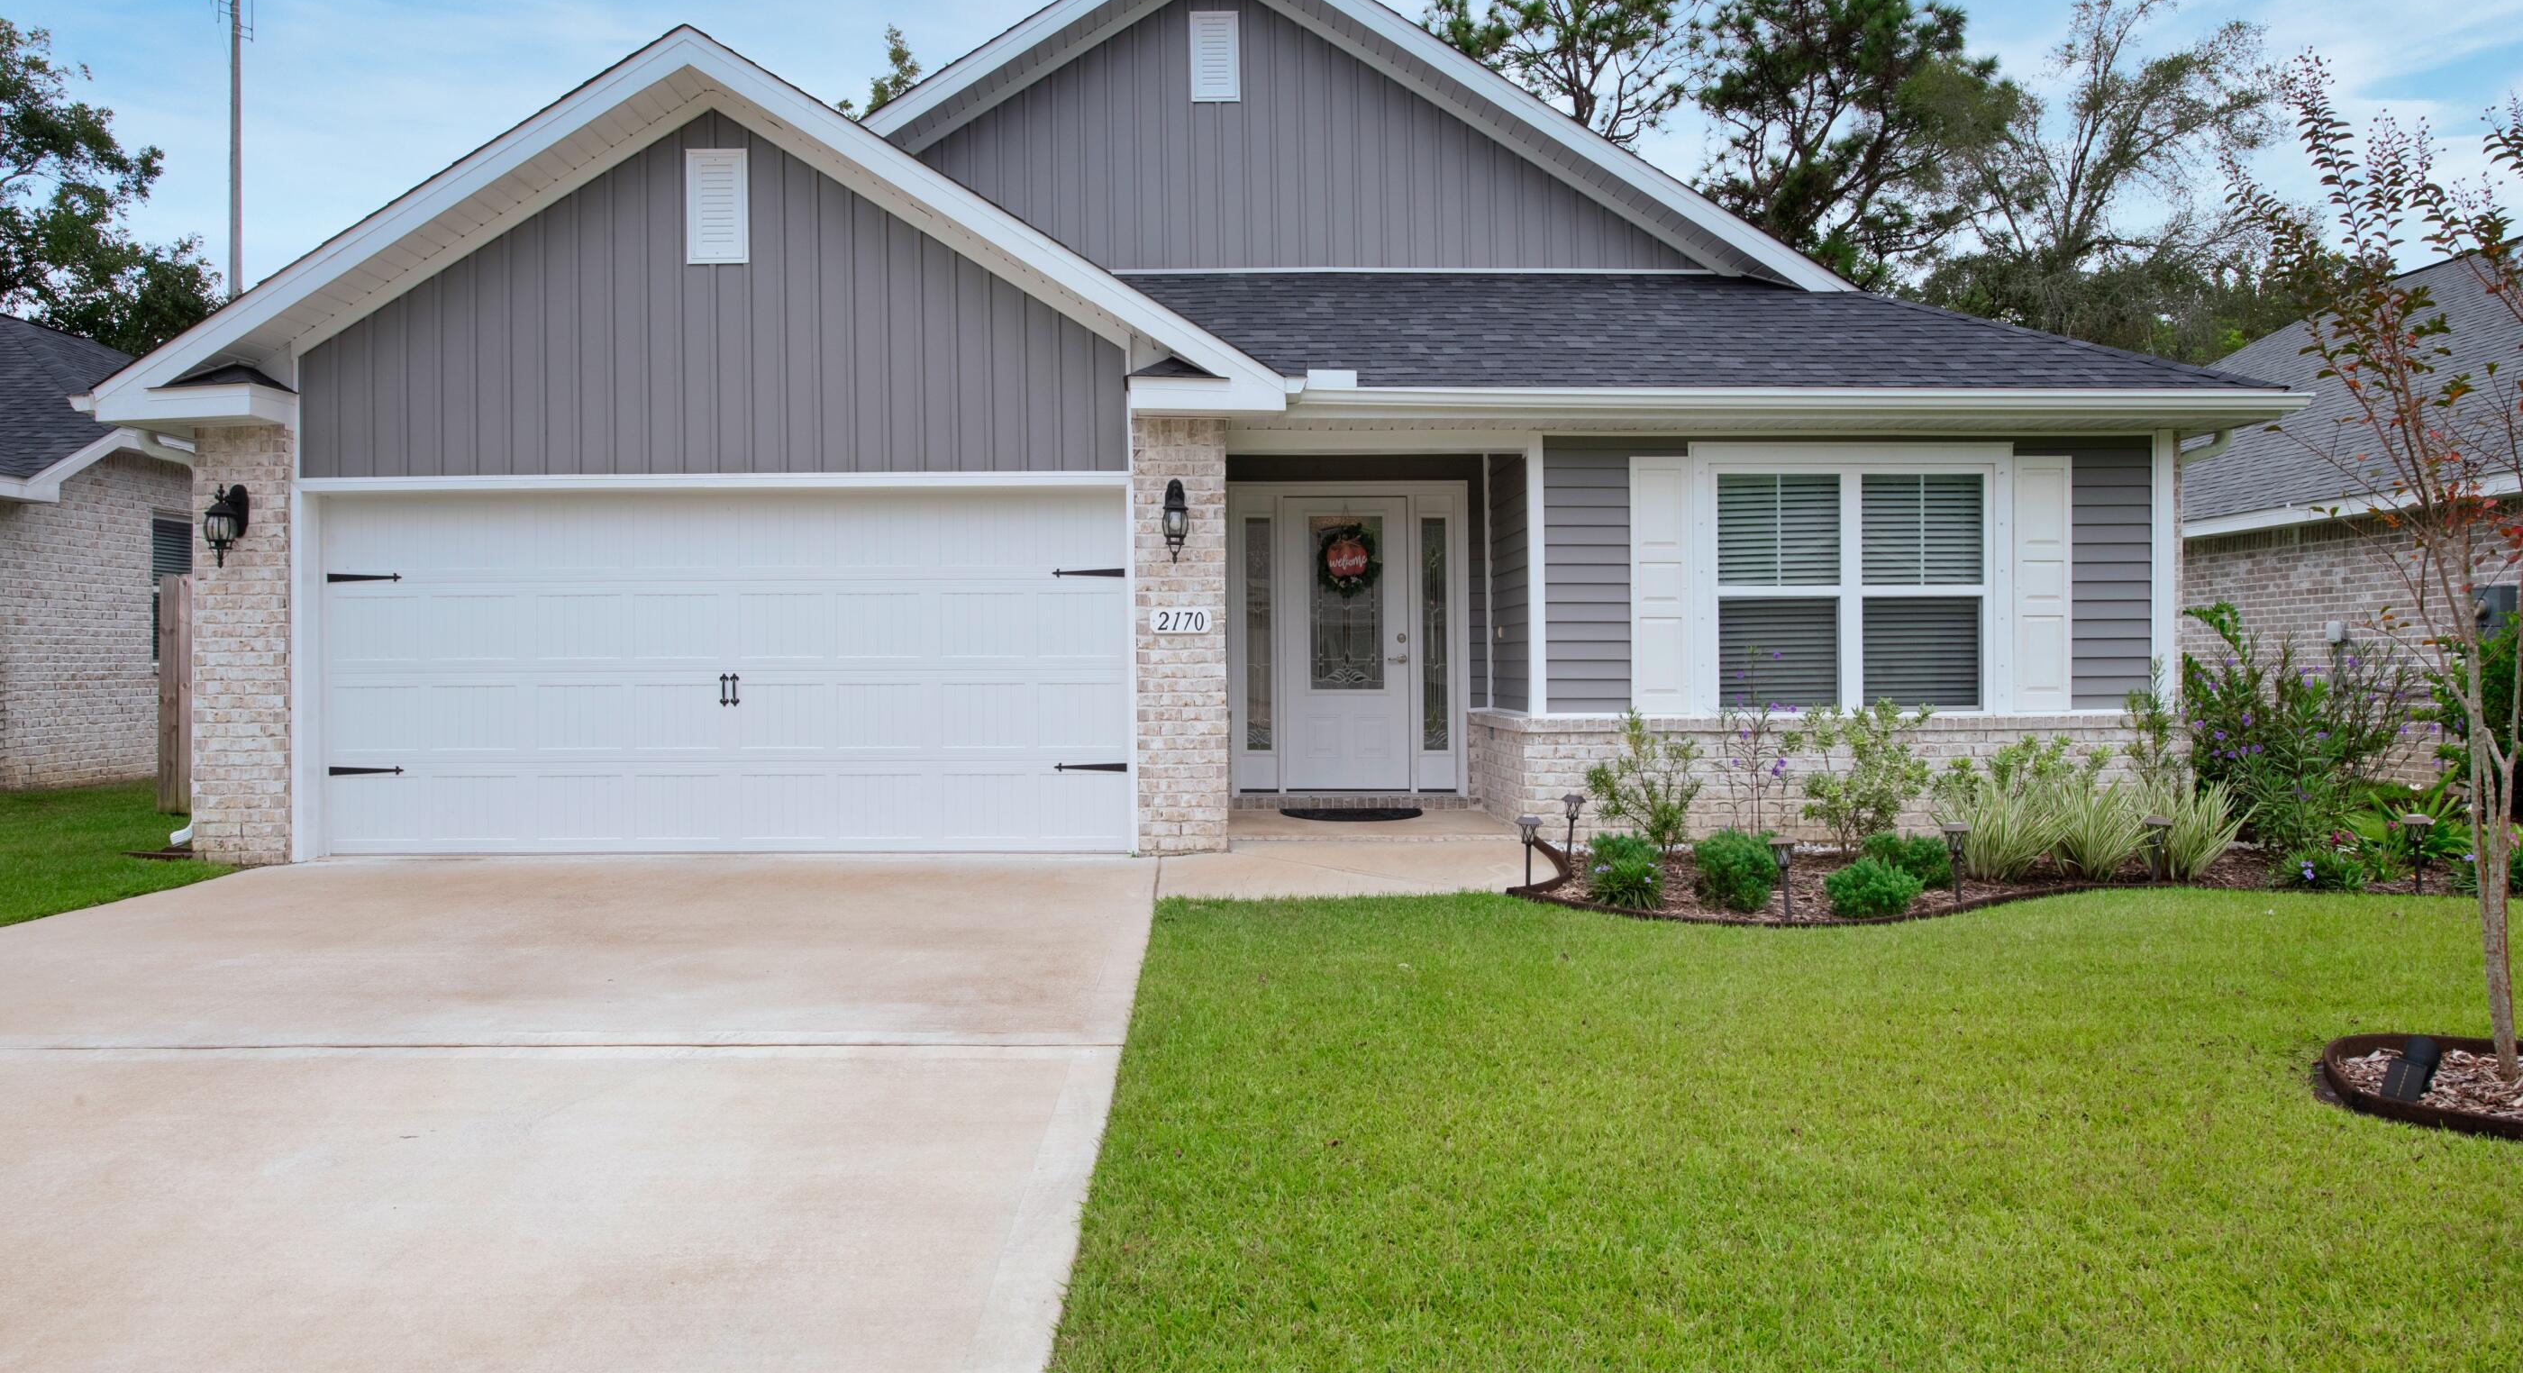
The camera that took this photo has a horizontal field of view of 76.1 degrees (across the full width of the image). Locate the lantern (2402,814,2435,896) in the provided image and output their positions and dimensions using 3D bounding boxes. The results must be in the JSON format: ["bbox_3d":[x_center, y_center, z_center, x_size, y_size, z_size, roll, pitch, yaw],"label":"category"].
[{"bbox_3d":[5.743,0.832,8.000,0.130,0.410,0.130,0,0,0],"label":"lantern"}]

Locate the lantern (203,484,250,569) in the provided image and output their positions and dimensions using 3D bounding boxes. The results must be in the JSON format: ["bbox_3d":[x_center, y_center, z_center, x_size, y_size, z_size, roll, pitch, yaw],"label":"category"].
[{"bbox_3d":[-6.005,-0.926,9.340,0.160,0.485,0.270,0,0,0],"label":"lantern"}]

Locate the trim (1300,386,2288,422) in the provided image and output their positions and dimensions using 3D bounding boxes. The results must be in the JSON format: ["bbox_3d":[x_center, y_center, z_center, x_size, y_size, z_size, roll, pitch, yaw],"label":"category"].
[{"bbox_3d":[3.183,-1.671,9.550,6.050,0.200,0.150,0,0,0],"label":"trim"}]

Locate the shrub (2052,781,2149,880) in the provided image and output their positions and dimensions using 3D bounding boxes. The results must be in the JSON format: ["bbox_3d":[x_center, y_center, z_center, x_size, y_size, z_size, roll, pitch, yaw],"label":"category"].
[{"bbox_3d":[4.407,0.755,8.450,0.510,0.520,0.500,0,0,0],"label":"shrub"}]

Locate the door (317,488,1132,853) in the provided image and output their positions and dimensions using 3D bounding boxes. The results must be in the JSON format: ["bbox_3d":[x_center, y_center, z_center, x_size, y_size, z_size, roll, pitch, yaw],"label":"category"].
[{"bbox_3d":[-3.232,-0.087,9.770,4.840,2.140,0.060,-1,1,-3],"label":"door"}]

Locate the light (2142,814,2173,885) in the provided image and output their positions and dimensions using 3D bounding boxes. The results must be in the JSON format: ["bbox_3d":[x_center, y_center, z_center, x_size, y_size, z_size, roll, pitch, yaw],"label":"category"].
[{"bbox_3d":[4.463,0.809,8.020,0.125,0.345,0.125,-1,1,-3],"label":"light"}]

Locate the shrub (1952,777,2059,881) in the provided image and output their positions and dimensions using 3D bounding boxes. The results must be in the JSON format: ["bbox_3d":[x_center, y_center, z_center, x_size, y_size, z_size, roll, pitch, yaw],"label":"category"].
[{"bbox_3d":[3.901,0.749,8.450,0.530,0.530,0.520,0,0,0],"label":"shrub"}]

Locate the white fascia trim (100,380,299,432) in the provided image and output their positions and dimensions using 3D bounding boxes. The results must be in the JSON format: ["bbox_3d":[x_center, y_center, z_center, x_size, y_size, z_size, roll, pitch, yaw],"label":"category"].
[{"bbox_3d":[-6.111,-1.618,9.280,0.870,0.200,0.450,-1,1,-3],"label":"white fascia trim"}]

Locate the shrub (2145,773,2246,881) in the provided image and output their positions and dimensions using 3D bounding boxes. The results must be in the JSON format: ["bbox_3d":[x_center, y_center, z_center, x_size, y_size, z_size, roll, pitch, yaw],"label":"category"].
[{"bbox_3d":[4.750,0.724,8.220,0.540,0.530,0.500,-1,1,-3],"label":"shrub"}]

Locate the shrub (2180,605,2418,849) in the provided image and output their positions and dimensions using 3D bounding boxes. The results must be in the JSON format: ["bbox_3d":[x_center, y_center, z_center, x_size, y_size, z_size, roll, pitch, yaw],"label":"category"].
[{"bbox_3d":[6.374,0.230,9.900,1.300,1.480,1.150,0,0,0],"label":"shrub"}]

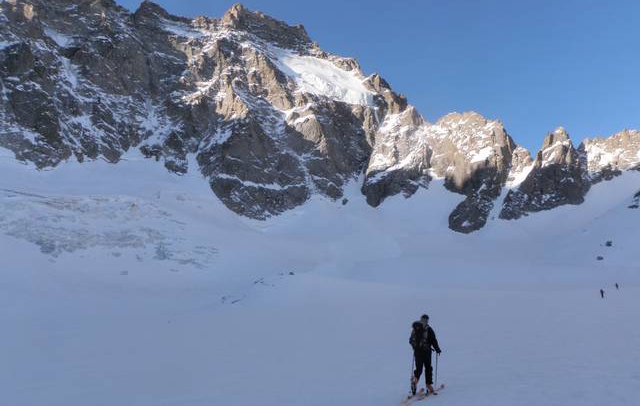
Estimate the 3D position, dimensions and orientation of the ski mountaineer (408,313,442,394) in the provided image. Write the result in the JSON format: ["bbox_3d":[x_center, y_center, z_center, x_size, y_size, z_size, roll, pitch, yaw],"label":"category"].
[{"bbox_3d":[2.435,3.500,11.950,0.720,1.780,0.620,-7,-13,33],"label":"ski mountaineer"}]

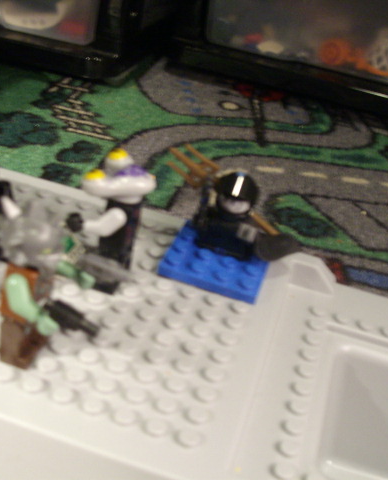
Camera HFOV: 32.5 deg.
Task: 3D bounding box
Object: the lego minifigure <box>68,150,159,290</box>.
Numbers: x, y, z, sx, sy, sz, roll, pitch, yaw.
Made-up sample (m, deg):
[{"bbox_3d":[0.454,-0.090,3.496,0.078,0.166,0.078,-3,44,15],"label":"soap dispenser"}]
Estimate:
[{"bbox_3d":[-0.023,-0.005,0.195,0.022,0.040,0.024,16,31,8],"label":"lego minifigure"}]

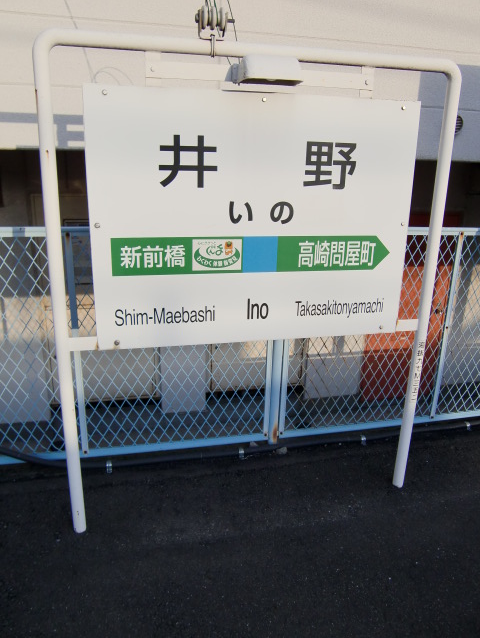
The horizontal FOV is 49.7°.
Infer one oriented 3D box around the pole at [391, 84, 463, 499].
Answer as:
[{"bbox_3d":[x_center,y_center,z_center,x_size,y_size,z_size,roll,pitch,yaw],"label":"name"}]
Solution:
[{"bbox_3d":[0.782,-0.060,2.199,0.048,1.800,0.048,-3,18,-13],"label":"pole"}]

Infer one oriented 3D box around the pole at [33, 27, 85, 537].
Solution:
[{"bbox_3d":[-0.638,0.003,1.856,0.048,1.816,0.048,-3,18,-13],"label":"pole"}]

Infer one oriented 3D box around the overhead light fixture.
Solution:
[{"bbox_3d":[0.097,-0.821,1.707,0.198,0.079,0.125,-3,18,-13],"label":"overhead light fixture"}]

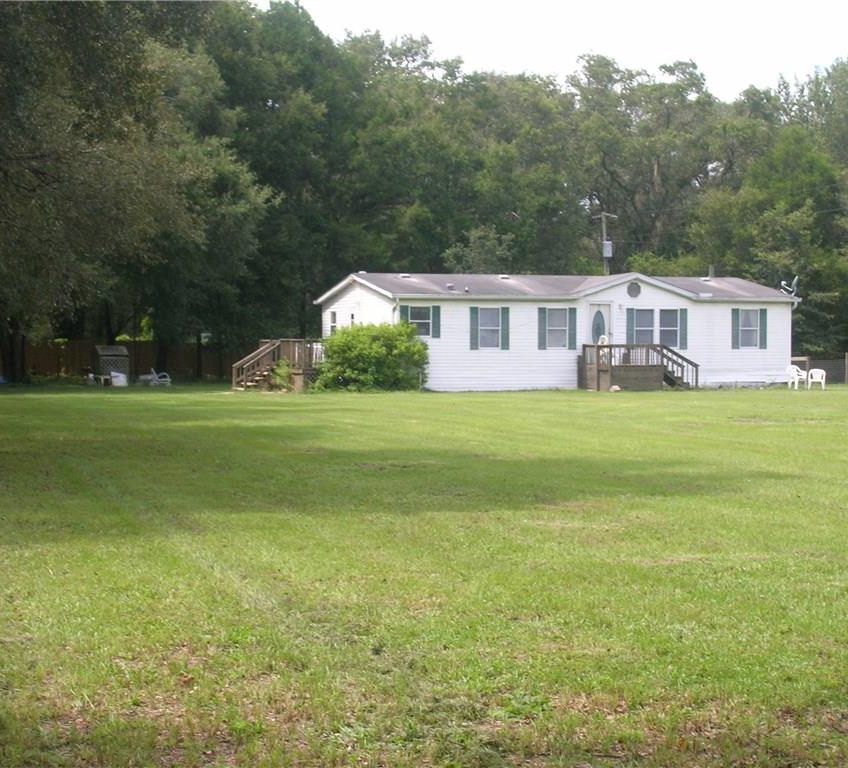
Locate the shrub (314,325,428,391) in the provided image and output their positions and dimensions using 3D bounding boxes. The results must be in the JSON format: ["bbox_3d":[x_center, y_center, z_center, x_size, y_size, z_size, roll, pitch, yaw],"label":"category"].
[{"bbox_3d":[-1.671,-0.853,59.300,3.500,2.200,2.800,0,1,0],"label":"shrub"}]

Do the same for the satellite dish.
[{"bbox_3d":[12.866,-3.467,65.600,0.650,0.780,0.500,0,1,6],"label":"satellite dish"}]

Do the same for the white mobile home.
[{"bbox_3d":[4.585,-1.874,66.273,15.050,3.960,8.500,-1,1,-21],"label":"white mobile home"}]

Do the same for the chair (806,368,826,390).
[{"bbox_3d":[12.911,-0.138,61.300,0.600,0.750,0.580,0,1,18],"label":"chair"}]

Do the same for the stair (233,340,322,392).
[{"bbox_3d":[-3.861,-0.672,62.379,3.900,1.770,5.000,-1,1,-21],"label":"stair"}]

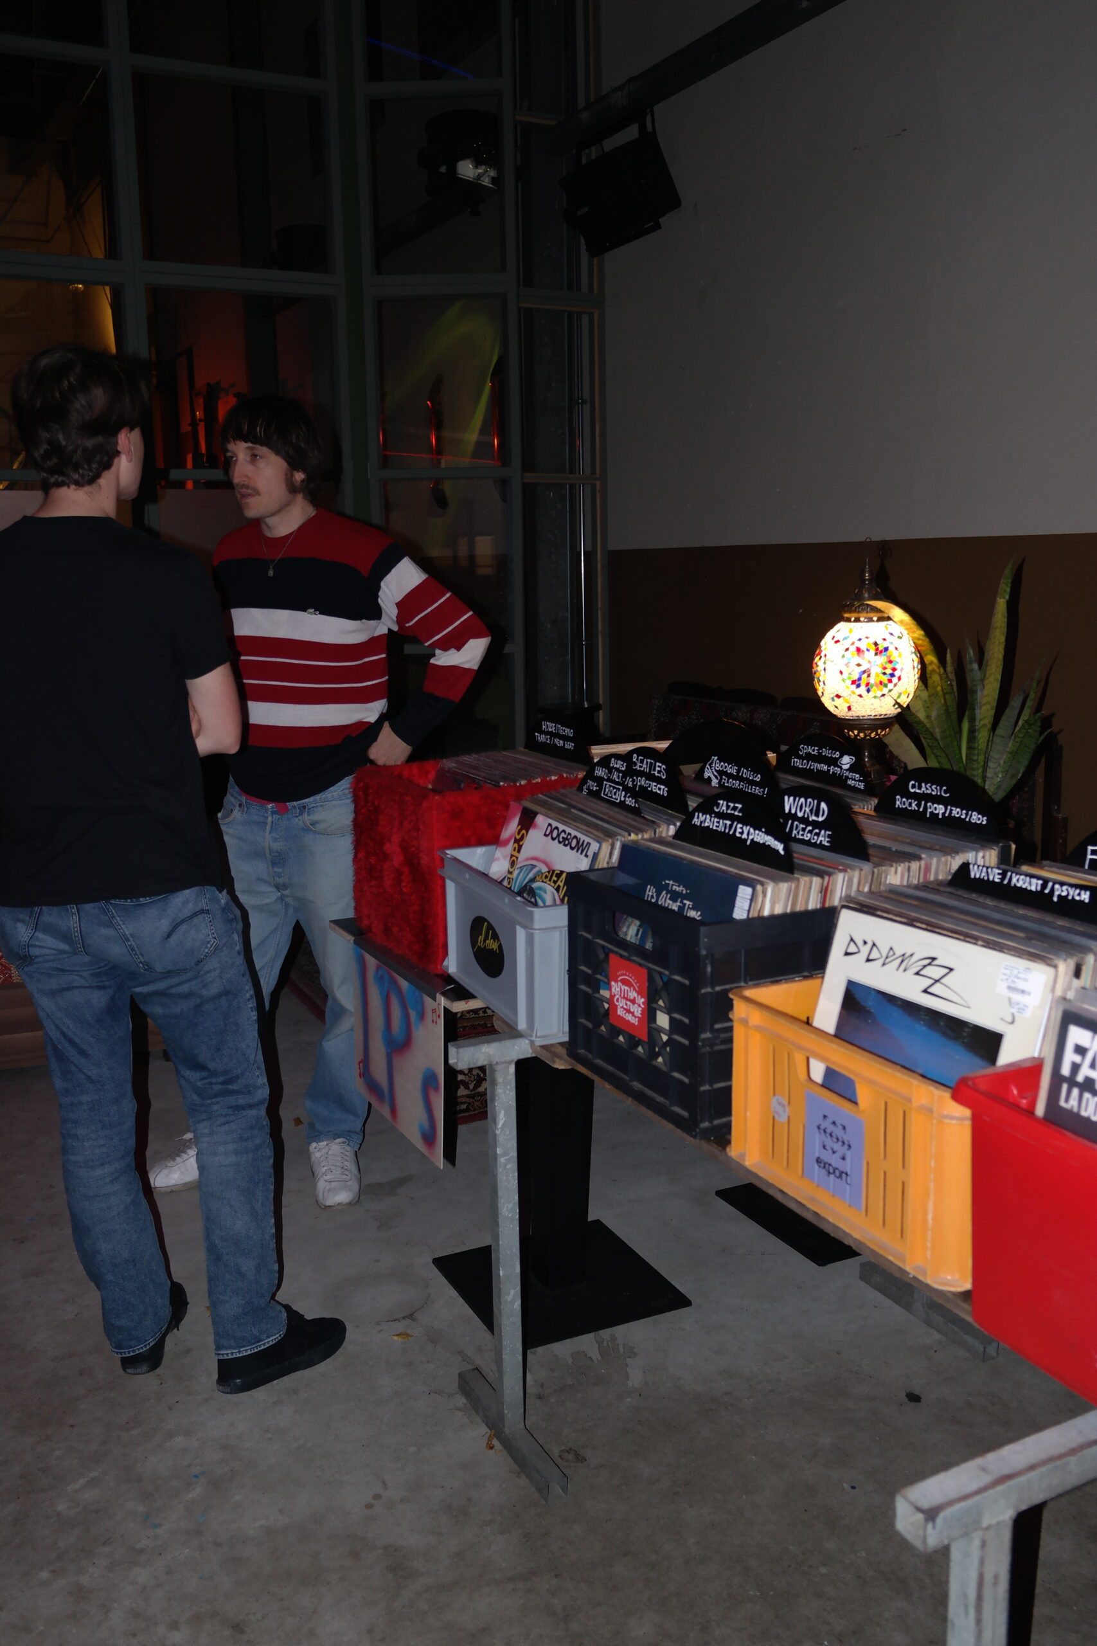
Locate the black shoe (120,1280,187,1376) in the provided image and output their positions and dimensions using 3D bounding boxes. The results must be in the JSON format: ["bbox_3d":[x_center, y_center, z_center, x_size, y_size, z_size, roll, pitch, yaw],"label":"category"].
[{"bbox_3d":[-0.755,0.935,2.628,0.105,0.100,0.275,-1,10,0],"label":"black shoe"}]

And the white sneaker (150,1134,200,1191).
[{"bbox_3d":[-0.856,0.825,3.450,0.285,0.113,0.106,-5,11,-24],"label":"white sneaker"}]

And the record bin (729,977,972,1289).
[{"bbox_3d":[0.518,0.313,1.599,0.480,0.205,0.388,-5,11,-25],"label":"record bin"}]

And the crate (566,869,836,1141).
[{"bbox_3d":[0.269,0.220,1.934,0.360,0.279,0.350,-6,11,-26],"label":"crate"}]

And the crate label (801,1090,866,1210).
[{"bbox_3d":[0.312,0.357,1.505,0.003,0.105,0.106,-5,11,-25],"label":"crate label"}]

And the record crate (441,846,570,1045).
[{"bbox_3d":[0.044,0.179,2.308,0.330,0.215,0.398,-5,14,-24],"label":"record crate"}]

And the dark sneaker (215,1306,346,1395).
[{"bbox_3d":[-0.509,0.975,2.597,0.272,0.106,0.100,-7,12,-32],"label":"dark sneaker"}]

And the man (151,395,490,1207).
[{"bbox_3d":[-0.562,-0.032,3.217,0.730,1.870,0.440,5,11,28],"label":"man"}]

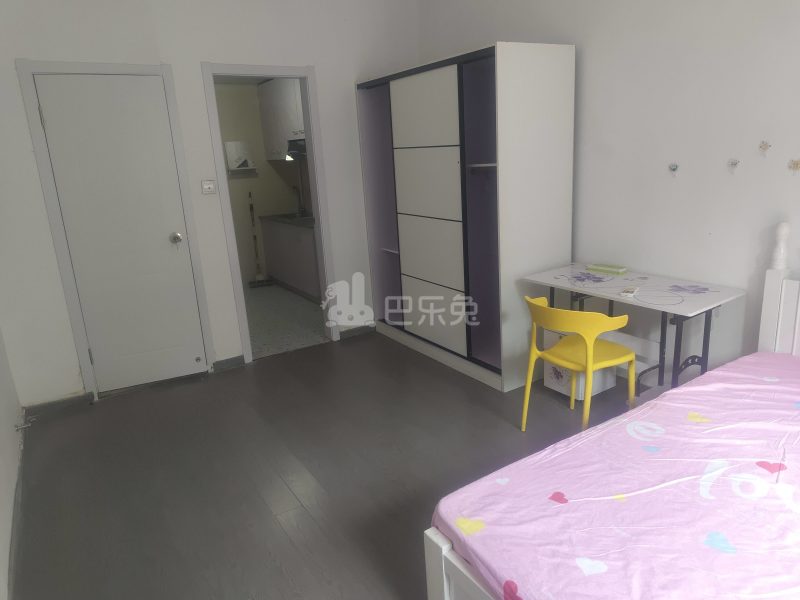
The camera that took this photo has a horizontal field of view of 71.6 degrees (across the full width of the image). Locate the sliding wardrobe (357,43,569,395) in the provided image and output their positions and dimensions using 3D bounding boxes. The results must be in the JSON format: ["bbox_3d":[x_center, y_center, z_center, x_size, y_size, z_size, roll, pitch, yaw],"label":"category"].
[{"bbox_3d":[0.409,-0.598,3.973,0.600,2.000,1.590,-13,18,-30],"label":"sliding wardrobe"}]

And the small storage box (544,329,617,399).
[{"bbox_3d":[1.122,0.351,3.449,0.328,0.399,0.288,-12,17,-29],"label":"small storage box"}]

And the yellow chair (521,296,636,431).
[{"bbox_3d":[0.913,0.342,2.845,0.480,0.742,0.490,-13,17,-34],"label":"yellow chair"}]

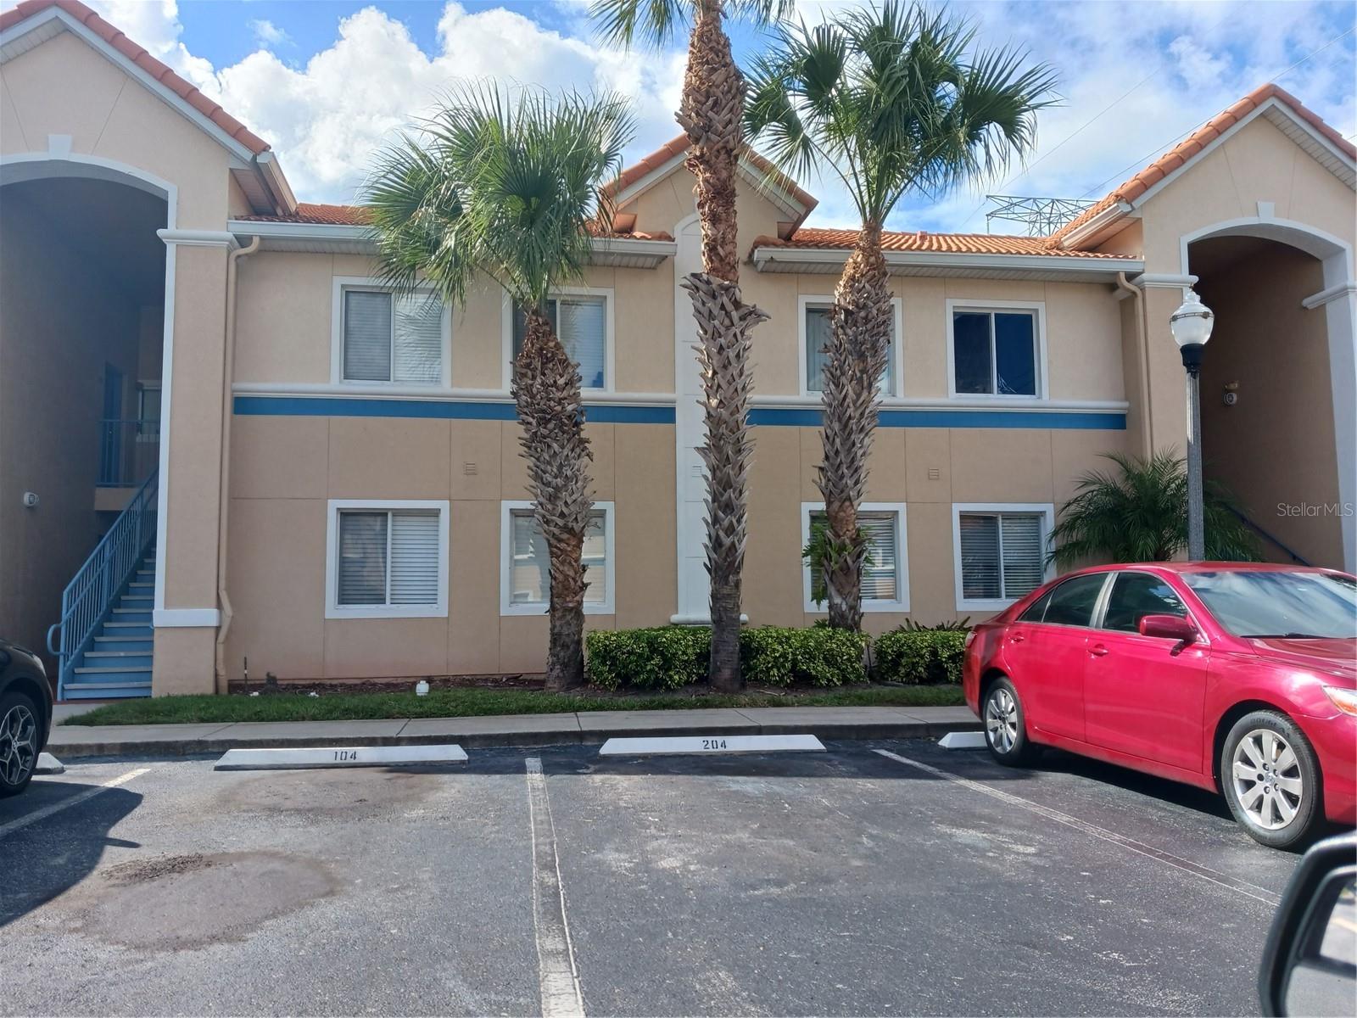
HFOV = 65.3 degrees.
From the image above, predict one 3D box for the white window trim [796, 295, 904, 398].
[{"bbox_3d":[2.389,-2.250,14.694,1.493,1.420,0.100,0,-5,-9],"label":"white window trim"}]

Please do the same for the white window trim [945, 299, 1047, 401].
[{"bbox_3d":[4.522,-2.240,15.026,1.493,1.420,0.100,0,-5,-9],"label":"white window trim"}]

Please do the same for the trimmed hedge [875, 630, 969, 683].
[{"bbox_3d":[3.100,1.821,13.222,1.150,0.660,0.900,0,-5,-9],"label":"trimmed hedge"}]

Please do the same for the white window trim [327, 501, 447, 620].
[{"bbox_3d":[-3.687,0.635,13.474,1.493,1.486,0.100,0,-5,-9],"label":"white window trim"}]

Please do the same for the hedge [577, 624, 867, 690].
[{"bbox_3d":[0.544,1.800,12.901,3.320,0.690,0.950,0,-5,-9],"label":"hedge"}]

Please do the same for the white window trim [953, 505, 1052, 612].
[{"bbox_3d":[4.550,0.676,14.755,1.493,1.486,0.100,0,-5,-9],"label":"white window trim"}]

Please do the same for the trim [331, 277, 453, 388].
[{"bbox_3d":[-3.715,-2.280,13.744,1.493,1.420,0.100,0,-5,-9],"label":"trim"}]

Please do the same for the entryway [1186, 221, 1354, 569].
[{"bbox_3d":[8.453,-0.918,15.098,2.660,6.460,0.490,0,-5,-9],"label":"entryway"}]

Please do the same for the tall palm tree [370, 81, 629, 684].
[{"bbox_3d":[-2.105,-1.484,12.467,3.180,7.200,2.900,0,-5,-9],"label":"tall palm tree"}]

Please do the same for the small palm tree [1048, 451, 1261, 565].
[{"bbox_3d":[6.011,0.708,13.375,2.460,2.850,2.400,0,-5,-9],"label":"small palm tree"}]

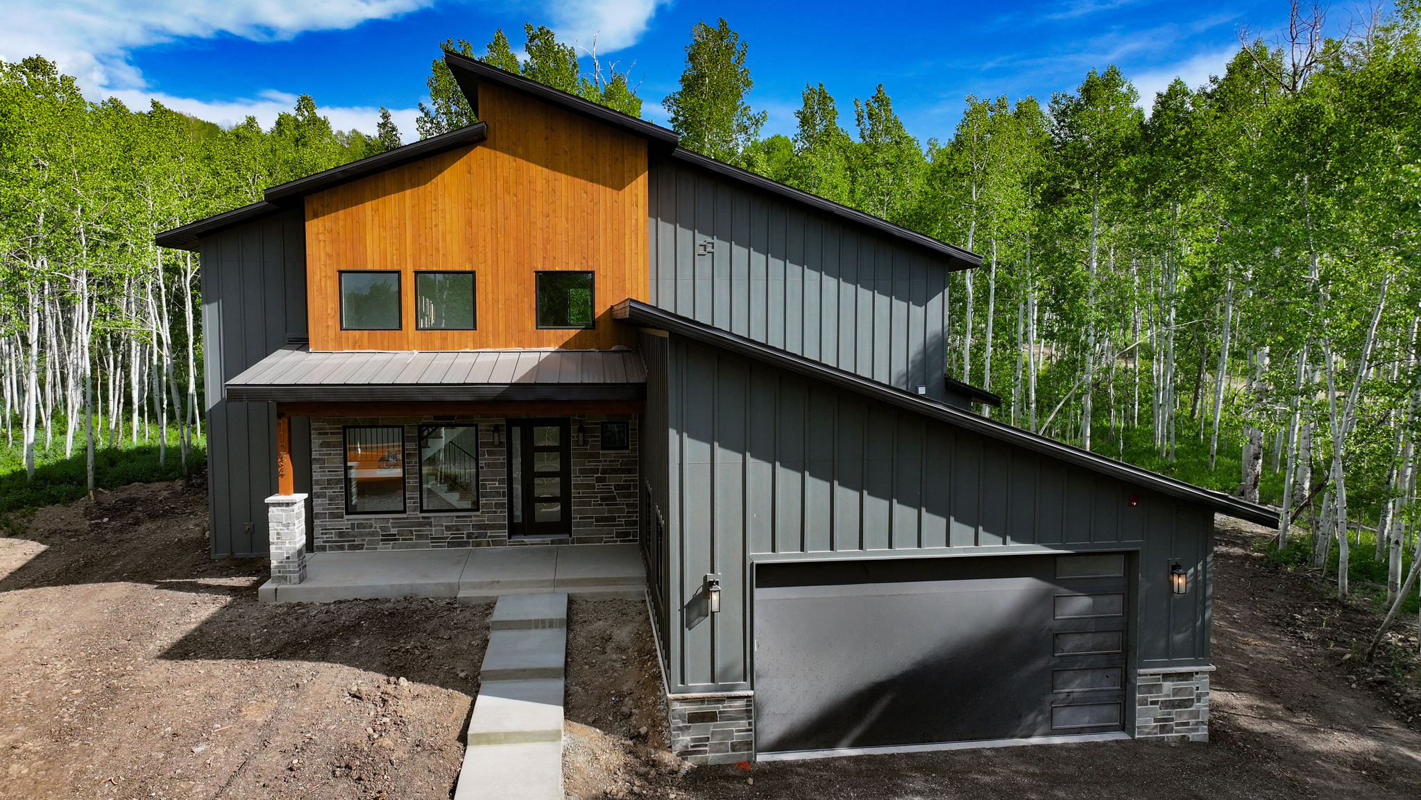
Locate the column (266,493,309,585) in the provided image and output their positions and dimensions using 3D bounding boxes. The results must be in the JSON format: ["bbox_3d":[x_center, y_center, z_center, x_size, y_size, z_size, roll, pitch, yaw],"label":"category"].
[{"bbox_3d":[-7.810,2.563,18.152,0.560,1.580,0.570,-1,5,-7],"label":"column"}]

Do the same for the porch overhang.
[{"bbox_3d":[-4.990,-0.504,19.079,7.330,0.980,3.050,-1,5,-7],"label":"porch overhang"}]

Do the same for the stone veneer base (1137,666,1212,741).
[{"bbox_3d":[6.604,4.312,14.093,1.193,1.076,0.200,-1,4,-7],"label":"stone veneer base"}]

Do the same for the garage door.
[{"bbox_3d":[3.316,3.492,13.993,5.497,2.730,0.150,-1,5,-7],"label":"garage door"}]

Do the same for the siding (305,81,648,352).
[{"bbox_3d":[-4.769,-3.775,20.398,6.940,5.440,0.200,-1,5,-7],"label":"siding"}]

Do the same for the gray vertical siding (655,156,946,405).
[{"bbox_3d":[2.010,-2.550,21.829,6.840,5.280,0.200,-1,5,-7],"label":"gray vertical siding"}]

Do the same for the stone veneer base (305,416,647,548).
[{"bbox_3d":[-4.882,1.698,20.837,6.730,2.860,0.200,-1,5,-7],"label":"stone veneer base"}]

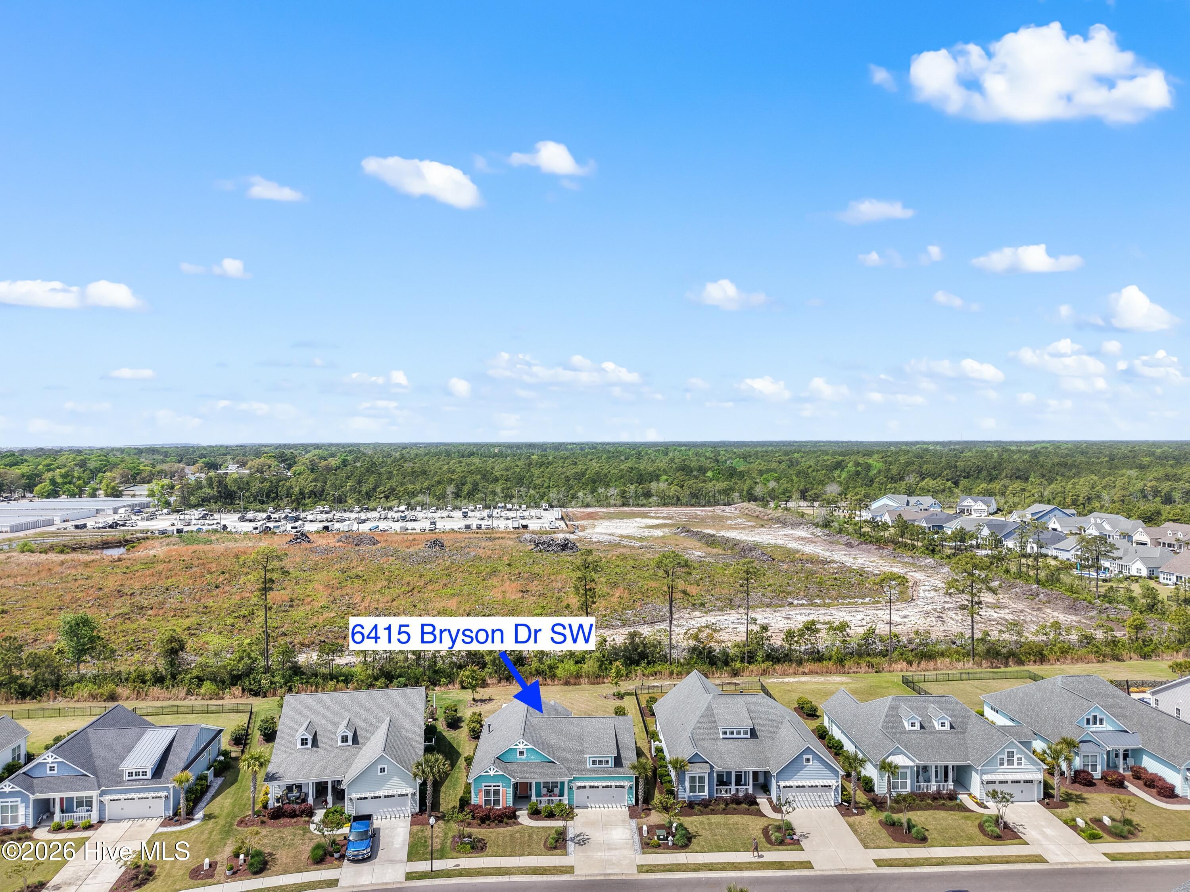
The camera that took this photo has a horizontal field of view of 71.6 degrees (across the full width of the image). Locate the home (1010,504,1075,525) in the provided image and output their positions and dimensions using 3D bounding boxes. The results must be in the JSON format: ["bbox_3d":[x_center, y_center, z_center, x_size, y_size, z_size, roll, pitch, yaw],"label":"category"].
[{"bbox_3d":[185.042,28.072,338.210,22.000,7.700,16.000,0,0,-7],"label":"home"}]

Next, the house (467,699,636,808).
[{"bbox_3d":[-4.150,30.770,86.429,15.900,6.400,18.600,0,0,-2],"label":"house"}]

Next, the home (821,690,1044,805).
[{"bbox_3d":[35.100,30.383,88.549,15.900,7.400,19.200,0,0,-2],"label":"home"}]

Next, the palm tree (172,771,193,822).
[{"bbox_3d":[-37.552,31.873,75.228,2.050,4.500,2.050,0,0,0],"label":"palm tree"}]

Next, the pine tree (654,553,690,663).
[{"bbox_3d":[11.537,24.747,124.779,5.600,17.900,5.600,0,0,0],"label":"pine tree"}]

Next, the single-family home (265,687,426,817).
[{"bbox_3d":[-25.255,30.179,85.916,14.500,7.700,21.900,0,0,-11],"label":"single-family home"}]

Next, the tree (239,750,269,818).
[{"bbox_3d":[-31.237,31.185,75.898,2.730,6.000,2.730,0,0,0],"label":"tree"}]

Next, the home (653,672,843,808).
[{"bbox_3d":[15.295,30.256,87.617,16.300,7.400,21.100,0,0,-1],"label":"home"}]

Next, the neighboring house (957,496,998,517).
[{"bbox_3d":[171.696,26.844,370.548,13.600,7.800,16.500,0,1,38],"label":"neighboring house"}]

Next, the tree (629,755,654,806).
[{"bbox_3d":[4.389,31.723,77.395,2.390,4.900,2.390,0,0,0],"label":"tree"}]

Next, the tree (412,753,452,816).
[{"bbox_3d":[-15.104,31.381,76.422,3.430,5.600,3.430,0,0,0],"label":"tree"}]

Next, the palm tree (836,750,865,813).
[{"bbox_3d":[24.195,31.519,77.917,2.710,5.300,2.710,0,0,0],"label":"palm tree"}]

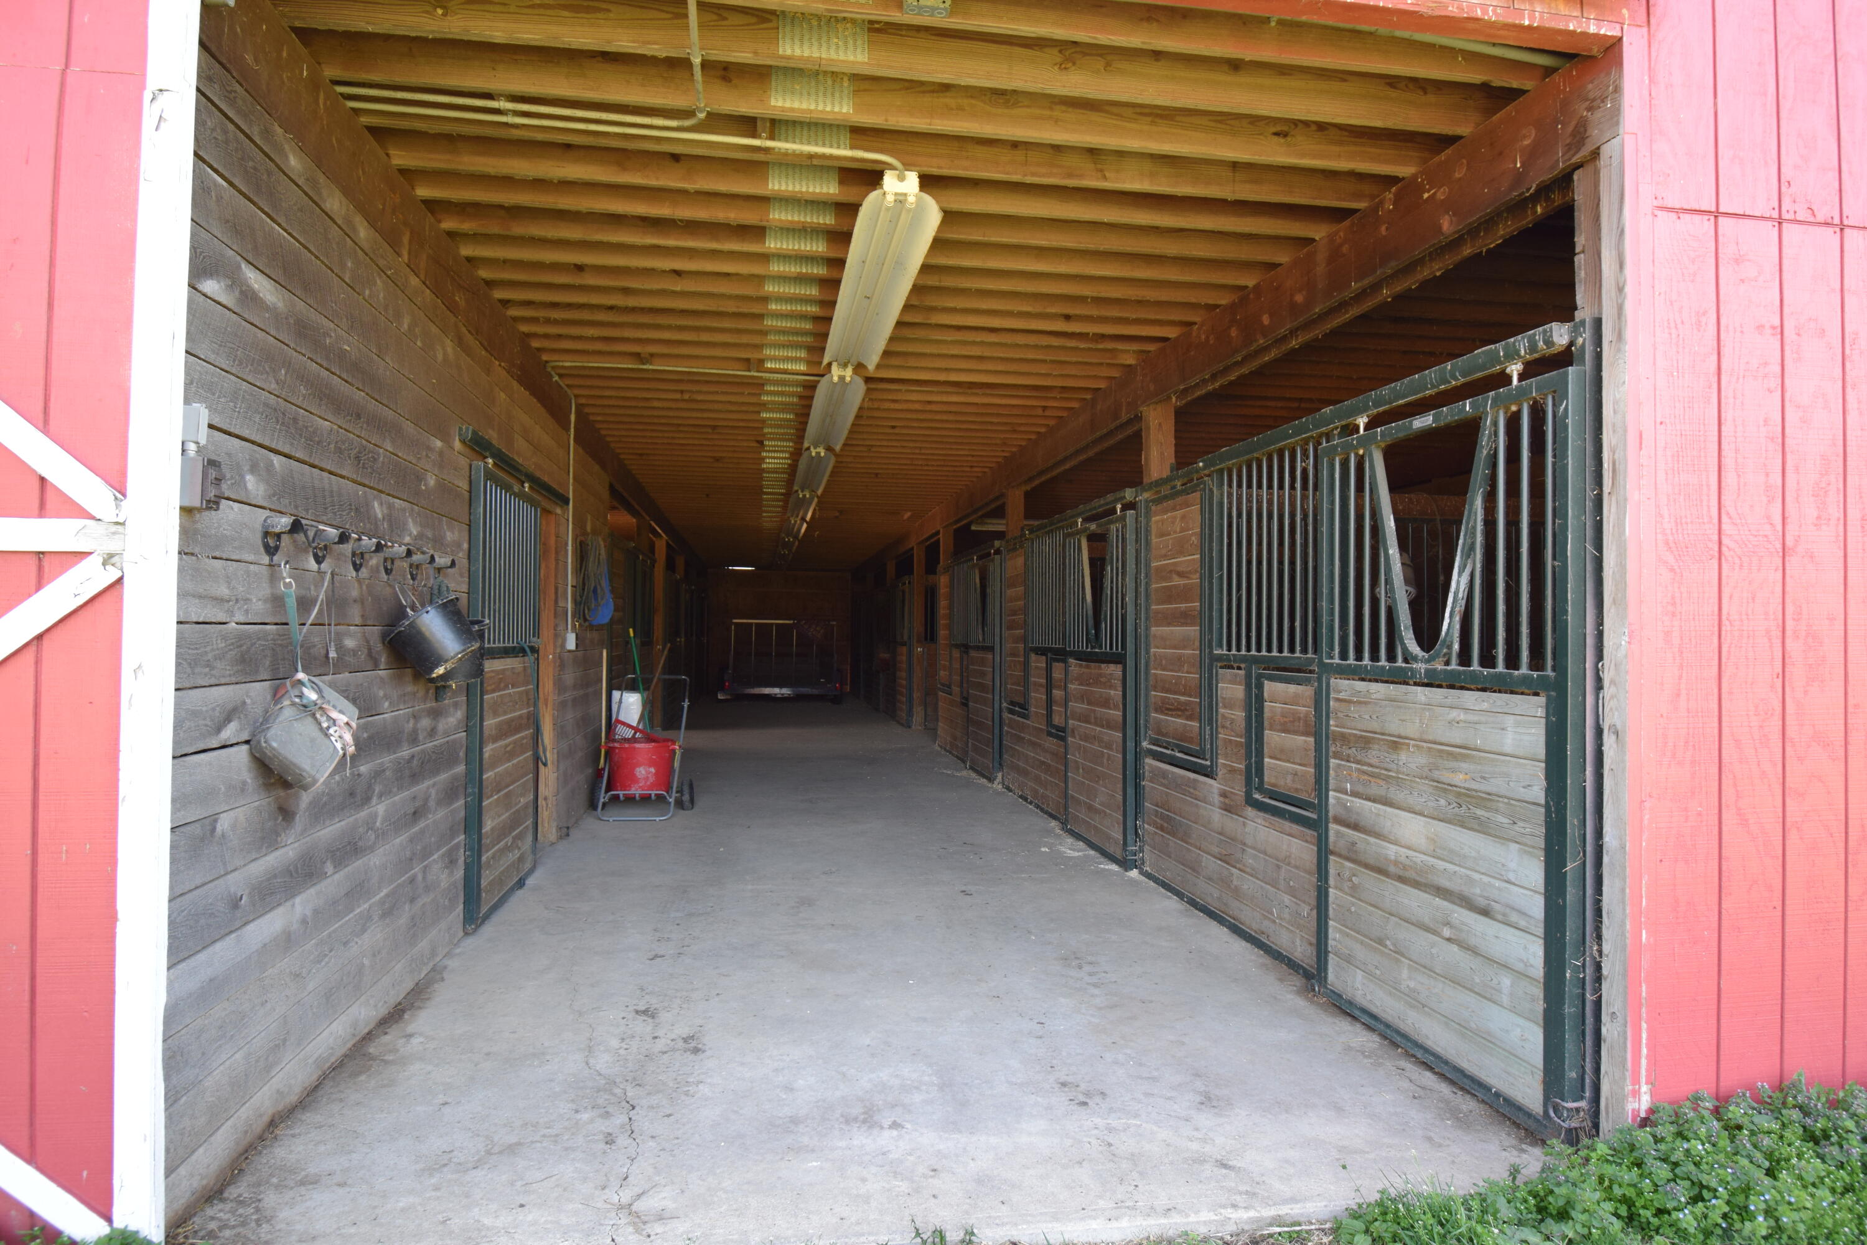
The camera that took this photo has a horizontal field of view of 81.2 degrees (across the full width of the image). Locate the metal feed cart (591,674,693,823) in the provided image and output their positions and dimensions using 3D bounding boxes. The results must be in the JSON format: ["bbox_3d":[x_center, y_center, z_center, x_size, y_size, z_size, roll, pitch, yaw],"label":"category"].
[{"bbox_3d":[-2.253,0.967,8.509,0.720,1.060,0.720,1,-1,-9],"label":"metal feed cart"}]

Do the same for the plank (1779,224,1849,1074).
[{"bbox_3d":[2.465,0.090,3.064,0.203,2.435,0.025,1,-1,-9],"label":"plank"}]

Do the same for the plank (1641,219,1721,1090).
[{"bbox_3d":[2.056,0.084,3.001,0.222,2.435,0.025,1,-1,-9],"label":"plank"}]

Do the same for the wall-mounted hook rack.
[{"bbox_3d":[-1.911,-0.222,3.807,0.090,0.150,1.680,1,-1,-9],"label":"wall-mounted hook rack"}]

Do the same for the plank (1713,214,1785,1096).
[{"bbox_3d":[2.265,0.087,3.033,0.203,2.435,0.025,1,-1,-9],"label":"plank"}]

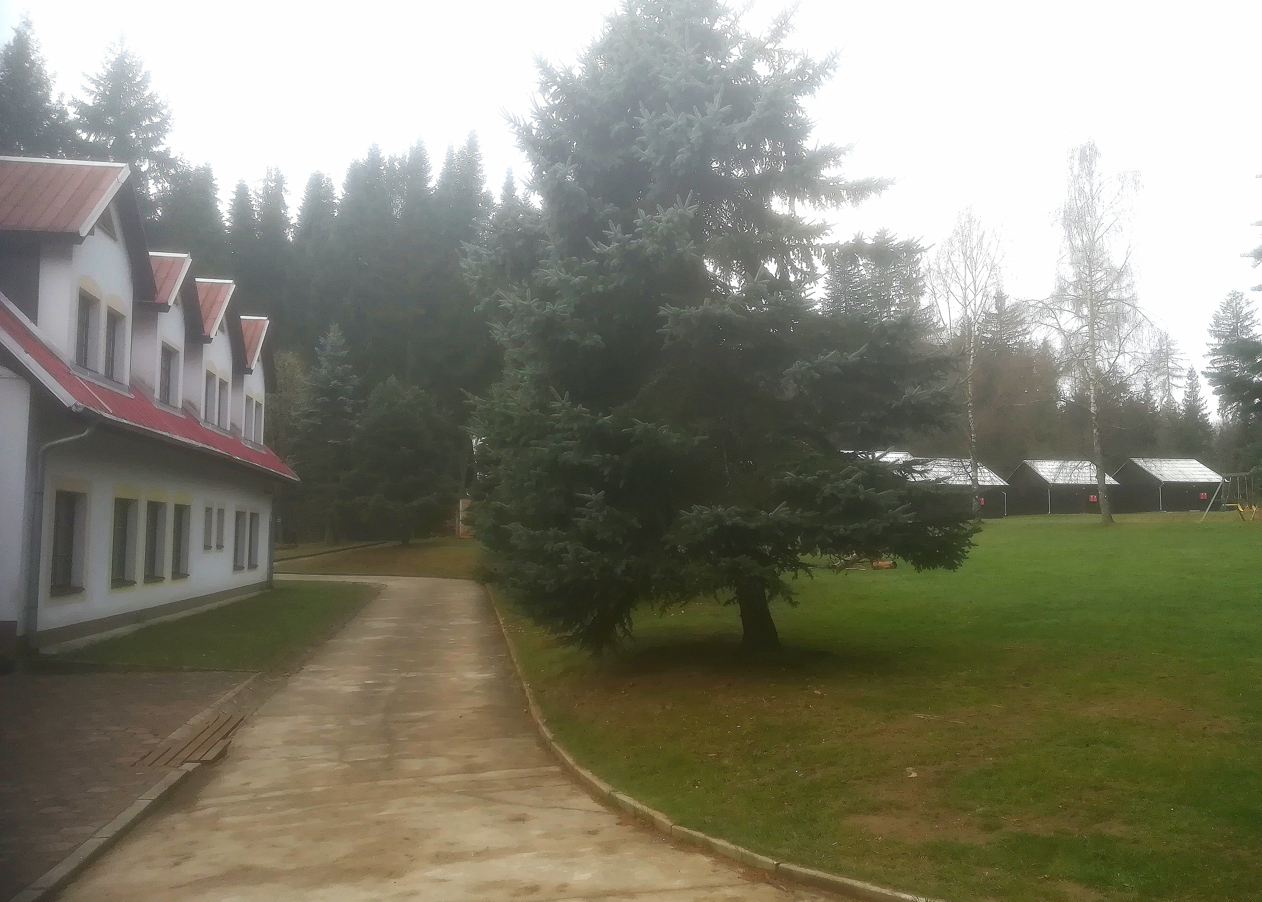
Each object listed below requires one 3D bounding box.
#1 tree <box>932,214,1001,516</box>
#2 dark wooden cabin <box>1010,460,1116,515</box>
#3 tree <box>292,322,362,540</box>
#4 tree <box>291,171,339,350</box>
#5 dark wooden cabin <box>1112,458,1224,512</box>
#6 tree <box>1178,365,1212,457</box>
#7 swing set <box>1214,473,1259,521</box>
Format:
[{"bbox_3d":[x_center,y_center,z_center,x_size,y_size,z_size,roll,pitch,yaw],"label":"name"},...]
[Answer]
[{"bbox_3d":[20.861,-5.491,58.728,4.700,19.660,4.700,0,-5,0],"label":"tree"},{"bbox_3d":[32.812,2.795,72.752,5.690,4.180,6.400,1,-5,-12],"label":"dark wooden cabin"},{"bbox_3d":[-15.391,-0.937,48.278,4.600,11.210,4.600,0,-5,0],"label":"tree"},{"bbox_3d":[-23.336,-8.041,70.002,4.200,26.000,4.200,0,-5,0],"label":"tree"},{"bbox_3d":[41.341,2.672,73.424,5.690,4.220,6.400,1,-5,-12],"label":"dark wooden cabin"},{"bbox_3d":[50.798,-1.242,85.455,3.600,12.690,3.600,0,-5,0],"label":"tree"},{"bbox_3d":[30.899,2.371,48.500,3.200,2.450,2.000,1,-5,-14],"label":"swing set"}]

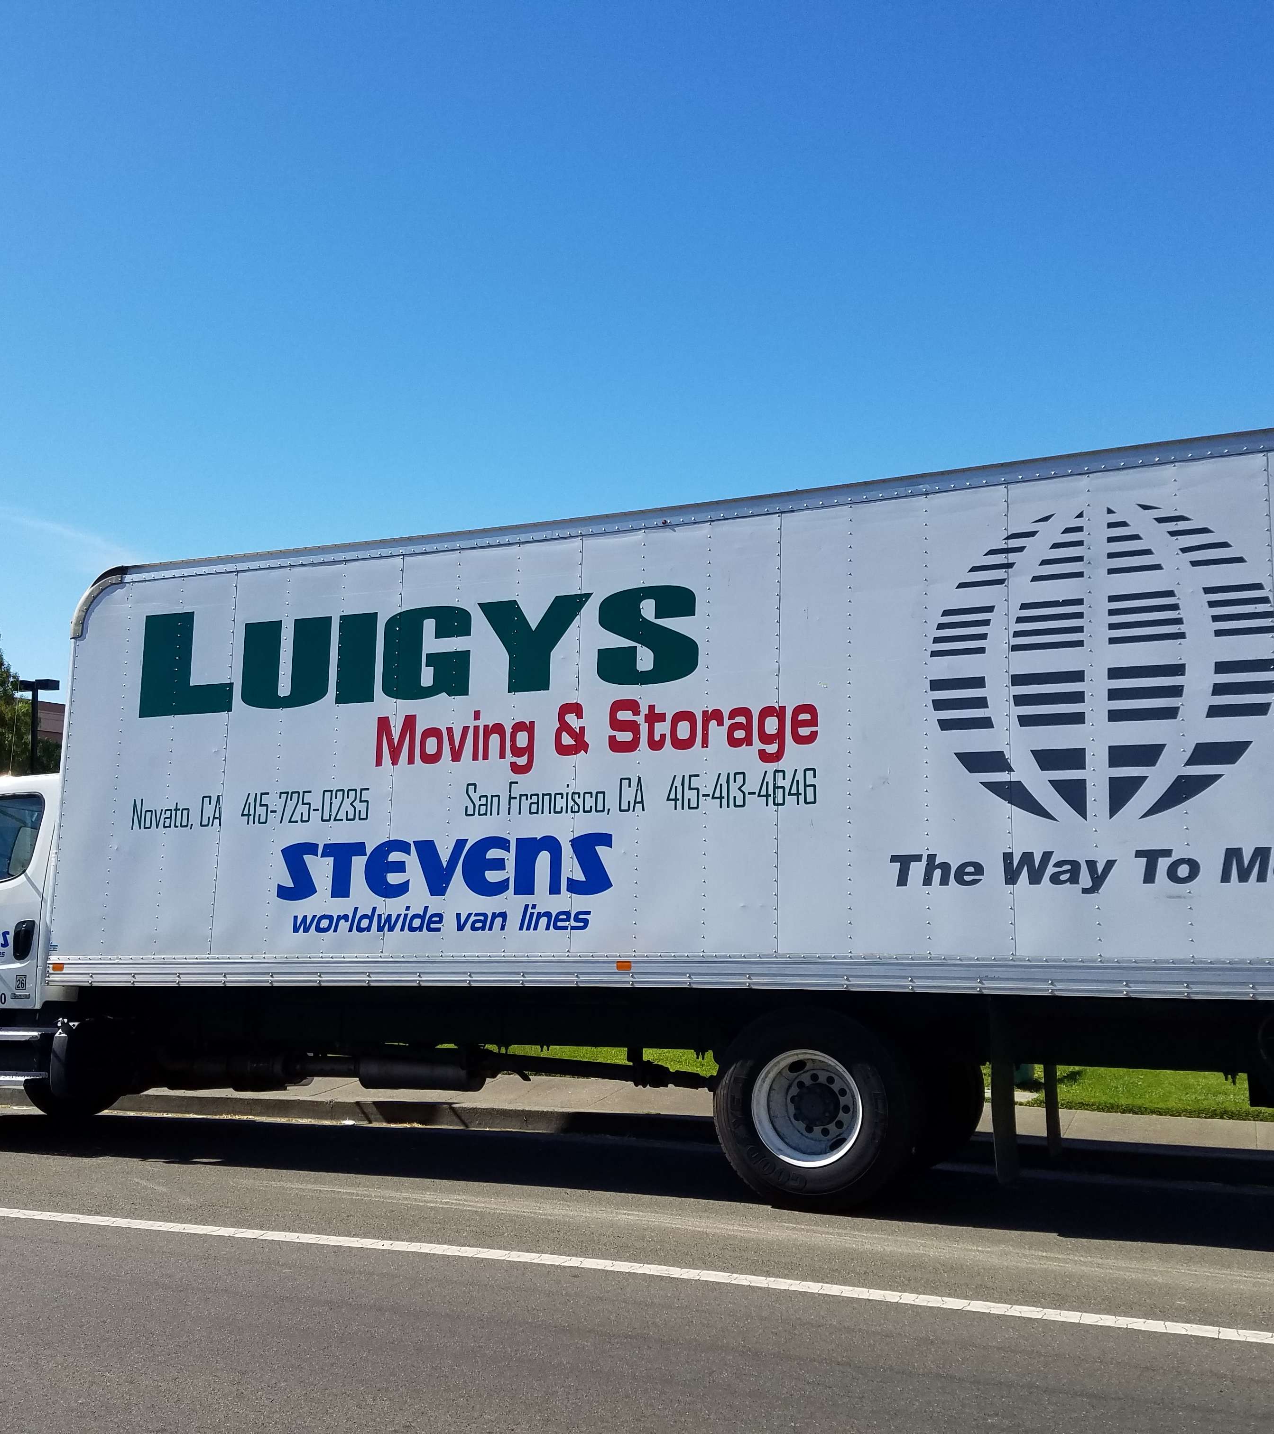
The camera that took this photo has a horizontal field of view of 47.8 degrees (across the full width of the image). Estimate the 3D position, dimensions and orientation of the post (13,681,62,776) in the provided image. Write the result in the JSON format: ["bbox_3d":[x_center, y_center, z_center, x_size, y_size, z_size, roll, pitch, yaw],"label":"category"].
[{"bbox_3d":[-15.017,2.042,35.695,1.300,6.100,0.500,-4,-7,30],"label":"post"}]

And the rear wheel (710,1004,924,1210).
[{"bbox_3d":[0.931,2.043,7.521,1.020,1.020,0.300,-3,-12,22],"label":"rear wheel"}]

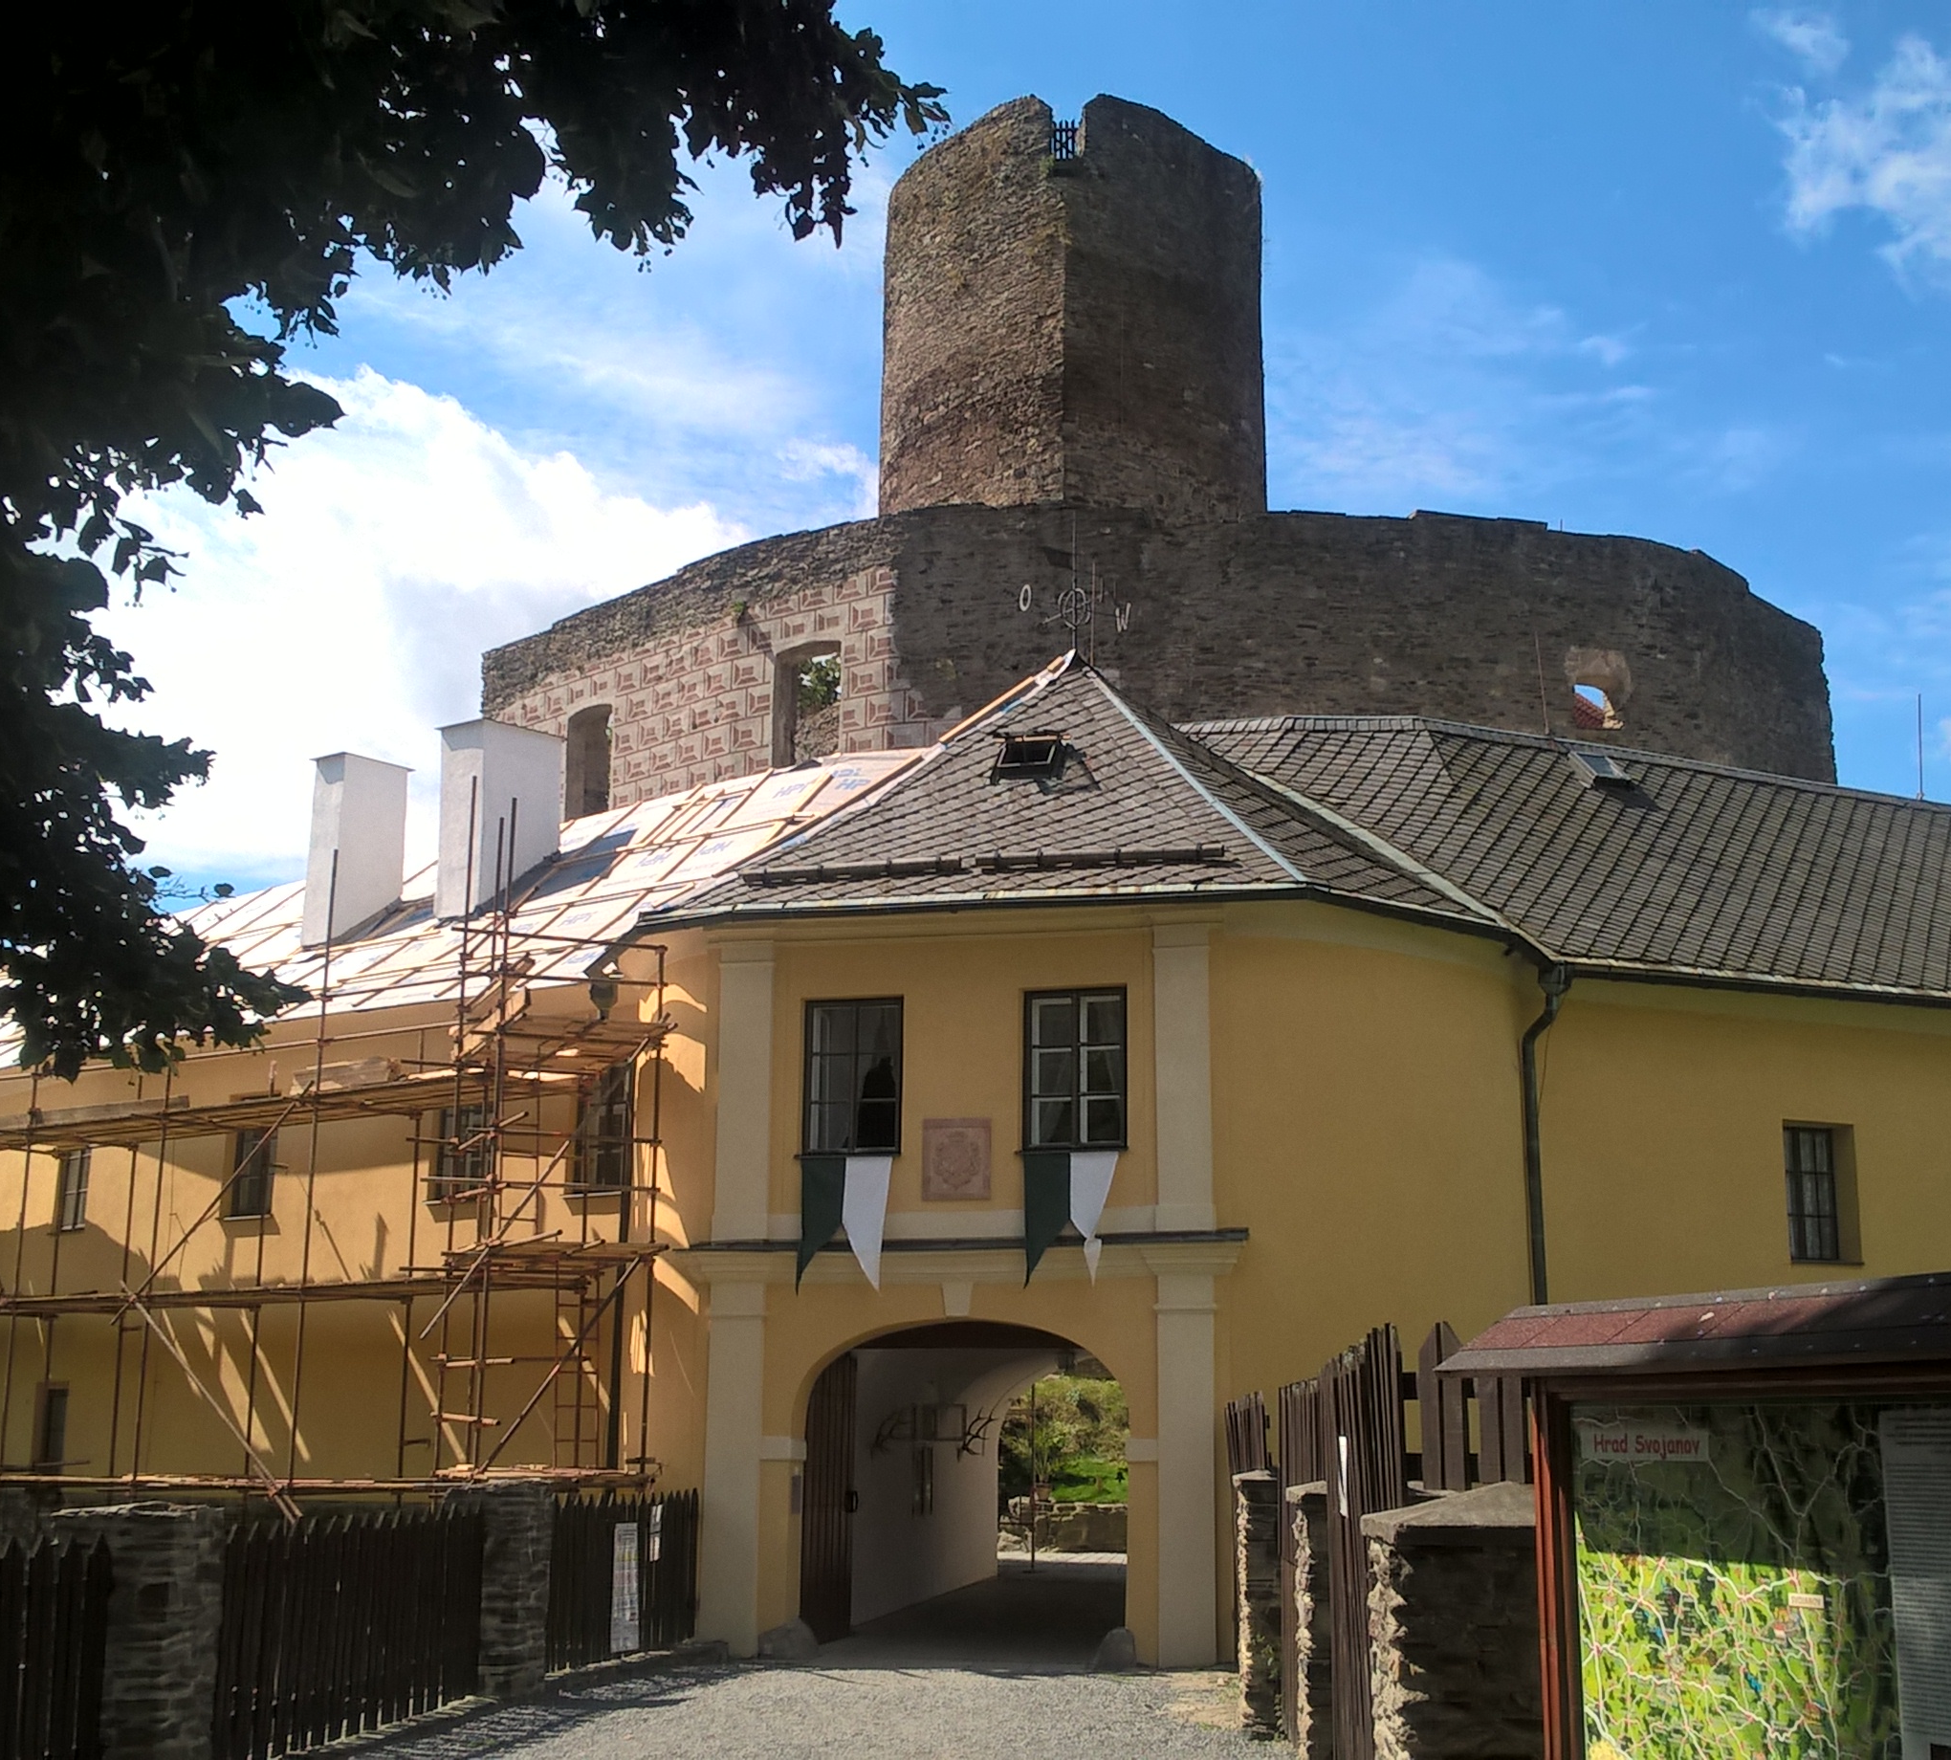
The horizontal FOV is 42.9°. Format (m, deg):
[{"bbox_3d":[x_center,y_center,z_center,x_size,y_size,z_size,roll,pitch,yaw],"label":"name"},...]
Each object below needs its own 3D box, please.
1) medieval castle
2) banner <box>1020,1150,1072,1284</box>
[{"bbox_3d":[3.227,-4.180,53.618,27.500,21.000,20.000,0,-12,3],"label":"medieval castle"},{"bbox_3d":[0.584,2.775,20.500,0.430,1.100,0.080,-2,-13,13],"label":"banner"}]

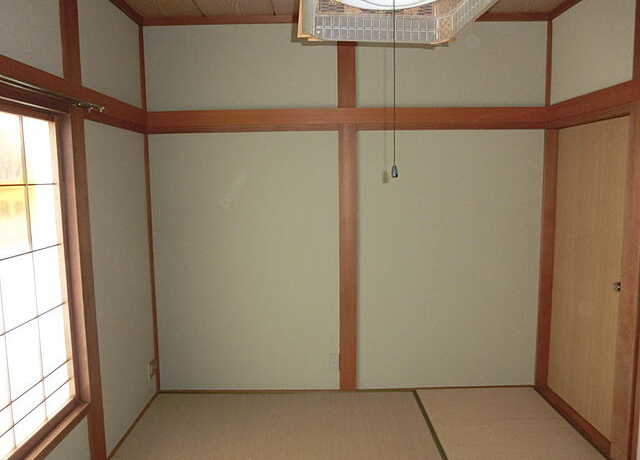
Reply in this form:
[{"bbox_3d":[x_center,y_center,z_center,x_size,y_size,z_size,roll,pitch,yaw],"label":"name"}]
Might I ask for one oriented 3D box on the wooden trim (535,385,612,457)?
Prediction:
[{"bbox_3d":[1.552,1.147,2.825,0.085,0.045,0.825,-1,6,0],"label":"wooden trim"}]

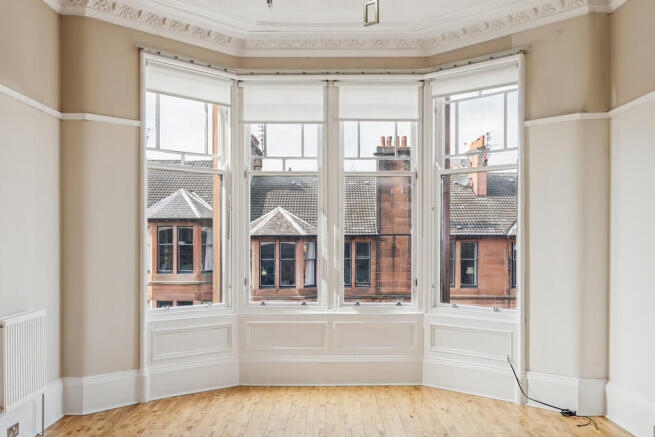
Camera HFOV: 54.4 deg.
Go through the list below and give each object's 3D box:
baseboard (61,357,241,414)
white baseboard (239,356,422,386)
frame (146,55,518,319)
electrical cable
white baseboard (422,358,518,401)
[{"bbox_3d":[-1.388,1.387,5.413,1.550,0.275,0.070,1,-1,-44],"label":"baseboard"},{"bbox_3d":[0.033,1.421,5.930,1.720,0.275,0.050,0,-1,0],"label":"white baseboard"},{"bbox_3d":[0.045,-0.235,5.620,3.140,2.240,0.760,0,-1,0],"label":"frame"},{"bbox_3d":[1.779,1.335,4.975,0.228,0.385,0.882,1,-1,-32],"label":"electrical cable"},{"bbox_3d":[1.231,1.405,5.600,0.950,0.275,0.050,-1,-1,44],"label":"white baseboard"}]

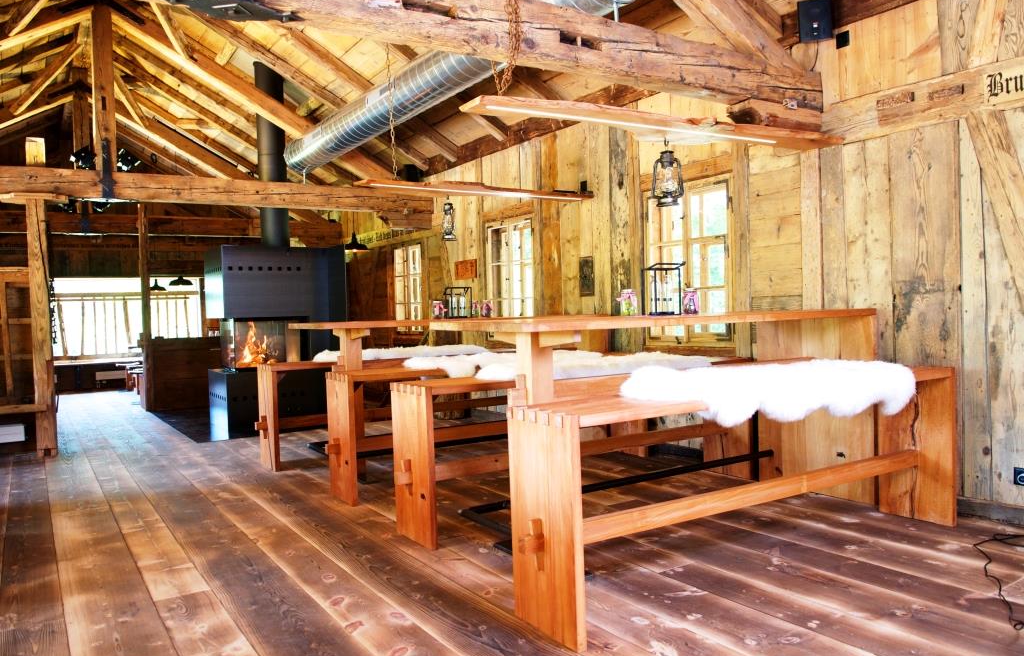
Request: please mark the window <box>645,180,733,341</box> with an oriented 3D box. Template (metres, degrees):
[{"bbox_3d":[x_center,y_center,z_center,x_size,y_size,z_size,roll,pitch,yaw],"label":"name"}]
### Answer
[{"bbox_3d":[1.282,-0.469,5.192,0.100,1.170,0.810,-2,1,-33],"label":"window"}]

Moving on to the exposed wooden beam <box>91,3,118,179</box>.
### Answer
[{"bbox_3d":[-3.782,-2.208,6.594,0.170,1.530,0.170,-2,1,-33],"label":"exposed wooden beam"}]

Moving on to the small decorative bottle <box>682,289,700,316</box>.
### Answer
[{"bbox_3d":[0.936,-0.138,3.703,0.088,0.135,0.088,-2,1,0],"label":"small decorative bottle"}]

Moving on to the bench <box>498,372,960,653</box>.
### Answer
[{"bbox_3d":[1.087,0.630,3.037,2.350,0.775,0.360,-2,1,-32],"label":"bench"}]

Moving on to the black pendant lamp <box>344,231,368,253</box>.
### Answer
[{"bbox_3d":[-1.869,-1.022,8.424,0.355,0.240,0.355,-2,1,-34],"label":"black pendant lamp"}]

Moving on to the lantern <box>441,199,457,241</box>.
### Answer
[{"bbox_3d":[-0.476,-0.823,5.409,0.120,0.335,0.150,-2,1,-15],"label":"lantern"}]

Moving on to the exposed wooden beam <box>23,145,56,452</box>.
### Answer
[{"bbox_3d":[-4.161,-0.270,6.301,0.165,2.780,0.160,-2,1,-33],"label":"exposed wooden beam"}]

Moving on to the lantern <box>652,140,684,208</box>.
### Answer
[{"bbox_3d":[0.790,-0.772,3.584,0.155,0.335,0.120,-2,1,13],"label":"lantern"}]

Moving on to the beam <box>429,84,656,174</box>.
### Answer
[{"bbox_3d":[0.104,-1.884,6.971,0.180,0.220,3.900,-2,1,-33],"label":"beam"}]

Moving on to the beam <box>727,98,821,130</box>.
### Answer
[{"bbox_3d":[1.514,-1.193,4.089,0.740,0.175,0.200,-2,1,-33],"label":"beam"}]

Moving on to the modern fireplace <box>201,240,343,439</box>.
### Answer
[{"bbox_3d":[-2.463,0.106,7.532,1.240,1.880,0.880,-2,1,-33],"label":"modern fireplace"}]

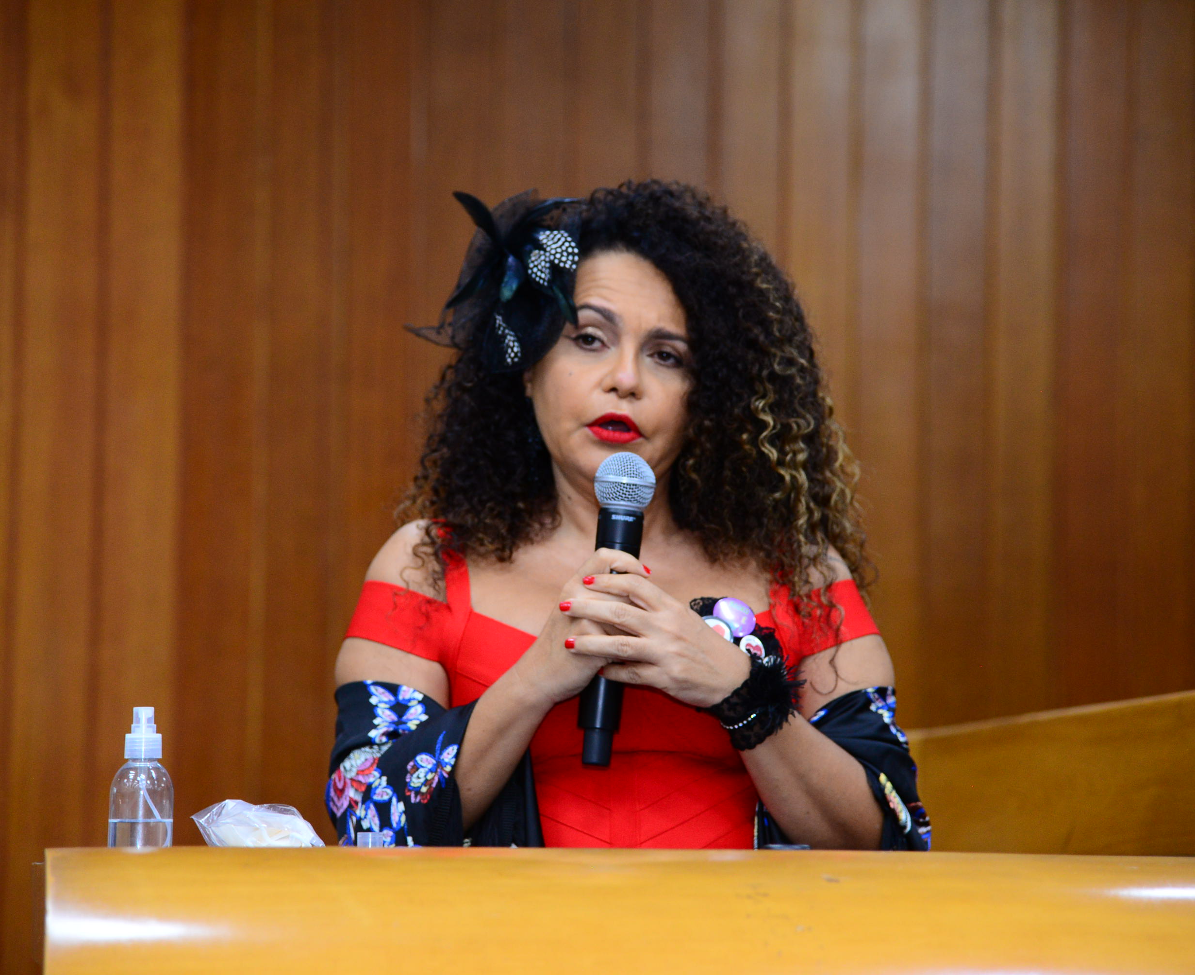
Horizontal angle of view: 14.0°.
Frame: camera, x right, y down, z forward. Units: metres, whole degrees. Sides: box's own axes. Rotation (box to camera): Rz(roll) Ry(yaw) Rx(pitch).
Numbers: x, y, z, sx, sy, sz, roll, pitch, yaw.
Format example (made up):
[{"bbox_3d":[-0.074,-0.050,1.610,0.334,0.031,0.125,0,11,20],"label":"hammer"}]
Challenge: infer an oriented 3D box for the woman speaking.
[{"bbox_3d":[0.013,0.569,4.053,0.510,1.650,0.430,1,-1,3],"label":"woman speaking"}]

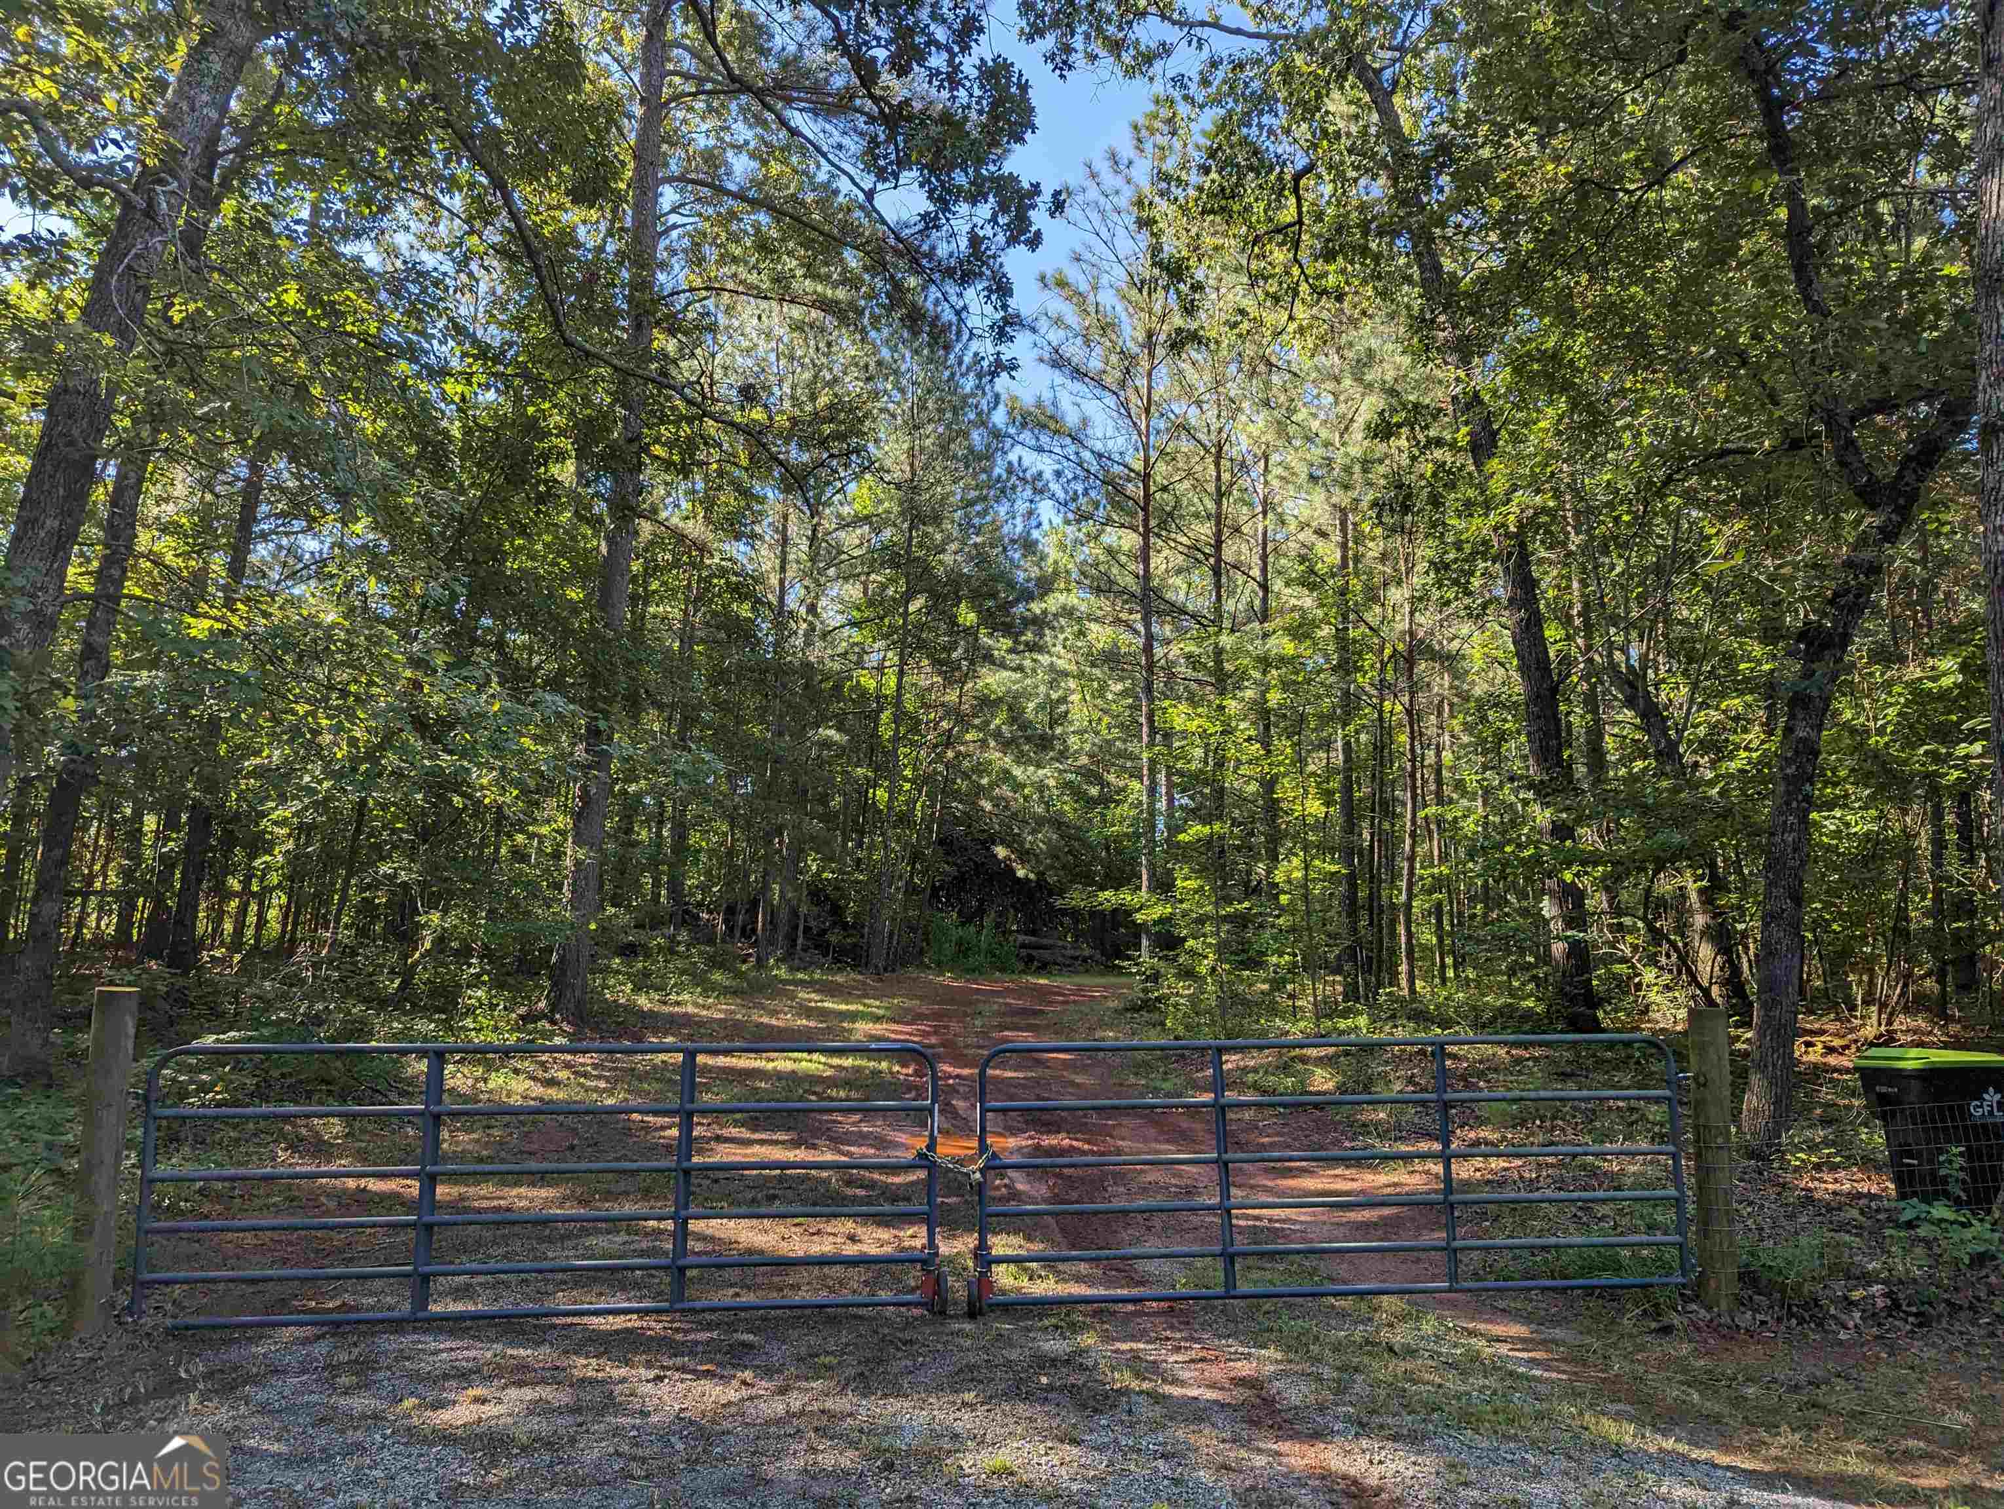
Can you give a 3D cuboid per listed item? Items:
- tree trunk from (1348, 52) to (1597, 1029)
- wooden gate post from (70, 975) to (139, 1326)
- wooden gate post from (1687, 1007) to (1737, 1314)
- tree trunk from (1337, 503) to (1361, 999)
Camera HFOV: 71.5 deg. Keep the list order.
[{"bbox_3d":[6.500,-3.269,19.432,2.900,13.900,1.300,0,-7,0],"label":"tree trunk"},{"bbox_3d":[-4.050,1.816,6.291,0.170,1.520,0.170,0,-7,0],"label":"wooden gate post"},{"bbox_3d":[3.678,2.092,7.222,0.175,1.530,0.175,0,-7,0],"label":"wooden gate post"},{"bbox_3d":[5.684,-0.183,22.997,0.300,8.300,0.300,0,-7,0],"label":"tree trunk"}]

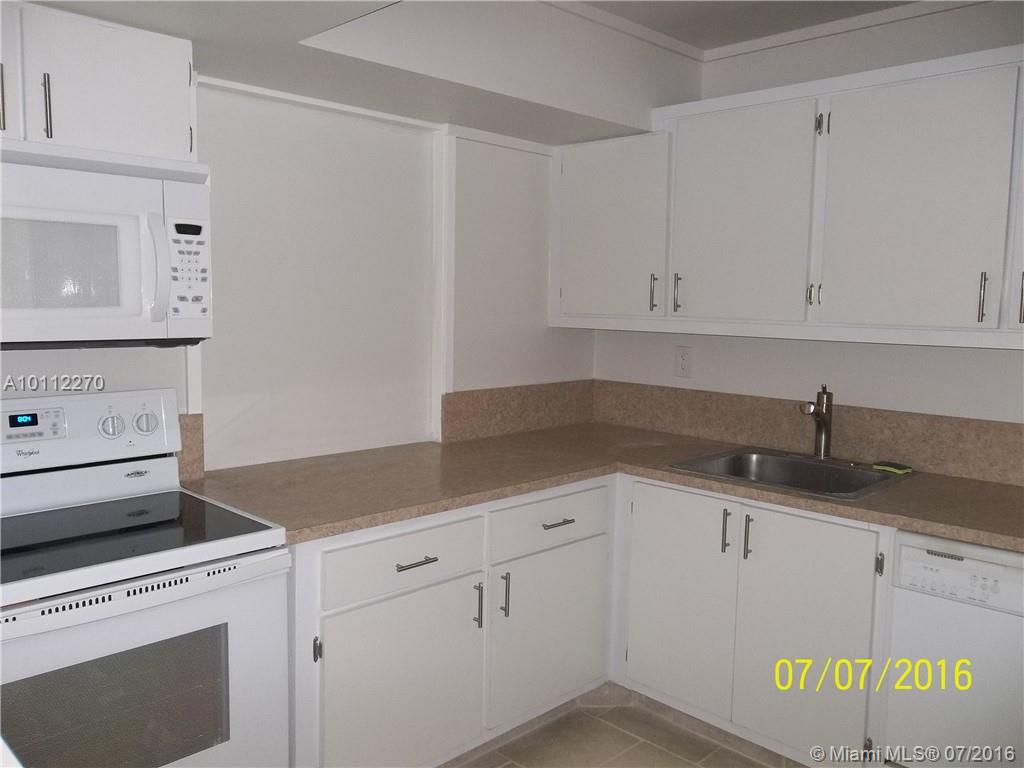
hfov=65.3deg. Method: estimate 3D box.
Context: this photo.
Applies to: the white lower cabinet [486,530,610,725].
[{"bbox_3d":[-0.073,0.739,2.713,0.560,0.500,0.561,7,8,44],"label":"white lower cabinet"}]

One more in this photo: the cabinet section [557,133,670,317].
[{"bbox_3d":[0.503,-0.629,3.297,0.546,0.697,0.330,6,7,44],"label":"cabinet section"}]

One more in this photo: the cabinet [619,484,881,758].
[{"bbox_3d":[0.877,0.686,2.602,0.785,0.689,0.560,7,8,44],"label":"cabinet"}]

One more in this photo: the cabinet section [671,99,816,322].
[{"bbox_3d":[0.905,-0.597,2.908,0.538,0.726,0.330,6,7,44],"label":"cabinet section"}]

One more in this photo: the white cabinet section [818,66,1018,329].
[{"bbox_3d":[1.310,-0.545,2.517,0.520,0.724,0.330,6,7,44],"label":"white cabinet section"}]

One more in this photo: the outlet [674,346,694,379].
[{"bbox_3d":[0.703,-0.088,3.256,0.075,0.119,0.012,7,8,44],"label":"outlet"}]

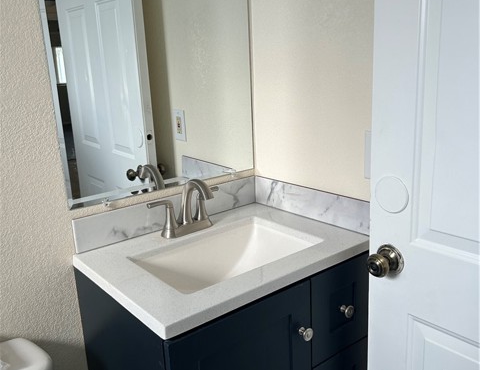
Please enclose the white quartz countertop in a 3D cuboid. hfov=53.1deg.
[{"bbox_3d":[-0.040,0.169,1.248,0.627,0.028,0.485,-14,18,-36],"label":"white quartz countertop"}]

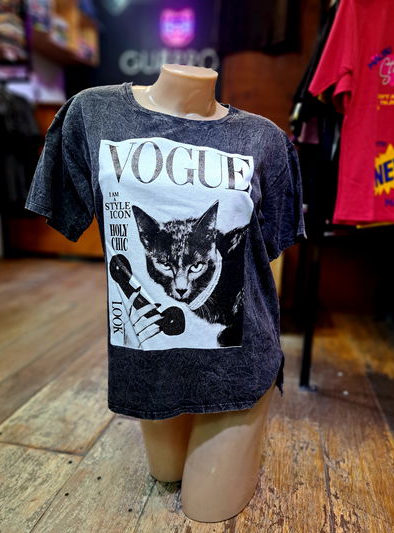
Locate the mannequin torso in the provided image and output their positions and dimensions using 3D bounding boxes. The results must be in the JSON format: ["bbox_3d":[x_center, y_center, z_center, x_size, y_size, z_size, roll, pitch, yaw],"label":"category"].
[{"bbox_3d":[-0.020,0.071,0.785,0.400,0.890,0.270,0,12,0],"label":"mannequin torso"}]

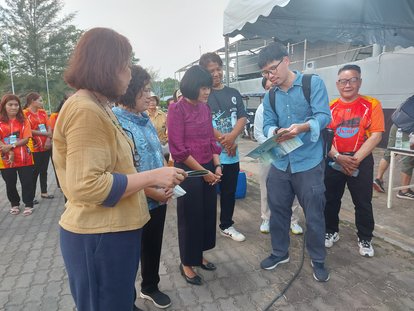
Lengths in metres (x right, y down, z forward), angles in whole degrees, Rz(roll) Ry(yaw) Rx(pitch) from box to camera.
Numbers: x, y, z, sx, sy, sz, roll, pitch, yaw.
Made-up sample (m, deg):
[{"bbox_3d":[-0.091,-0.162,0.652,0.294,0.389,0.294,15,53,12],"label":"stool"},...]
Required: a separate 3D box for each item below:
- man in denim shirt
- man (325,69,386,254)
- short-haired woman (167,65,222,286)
[{"bbox_3d":[0.653,0.065,2.166,0.550,1.710,0.500,4,10,31],"label":"man in denim shirt"},{"bbox_3d":[1.266,0.037,2.548,0.520,1.620,0.370,4,10,33],"label":"man"},{"bbox_3d":[-0.081,0.145,2.204,0.440,1.585,0.410,-9,11,-40],"label":"short-haired woman"}]

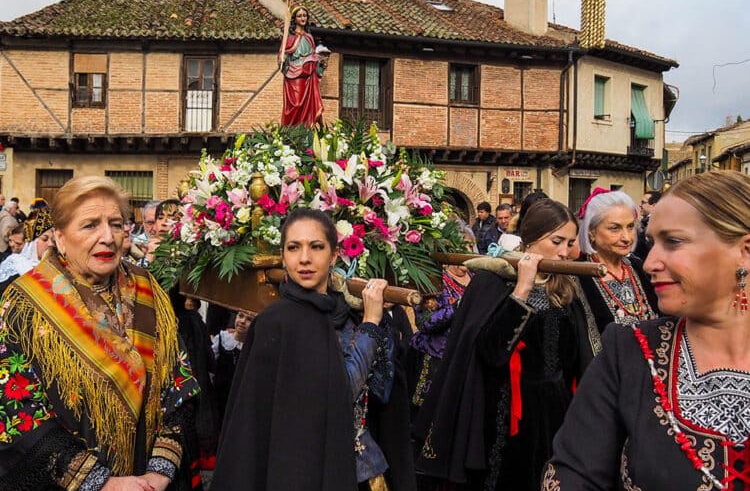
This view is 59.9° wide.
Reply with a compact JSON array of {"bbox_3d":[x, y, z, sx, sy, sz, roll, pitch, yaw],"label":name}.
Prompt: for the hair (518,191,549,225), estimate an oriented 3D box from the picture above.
[{"bbox_3d":[0.800,-0.155,3.200,0.190,0.240,0.220,-1,2,-41],"label":"hair"}]

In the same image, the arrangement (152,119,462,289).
[{"bbox_3d":[-0.360,-0.185,3.020,1.000,0.760,1.100,0,1,-32],"label":"arrangement"}]

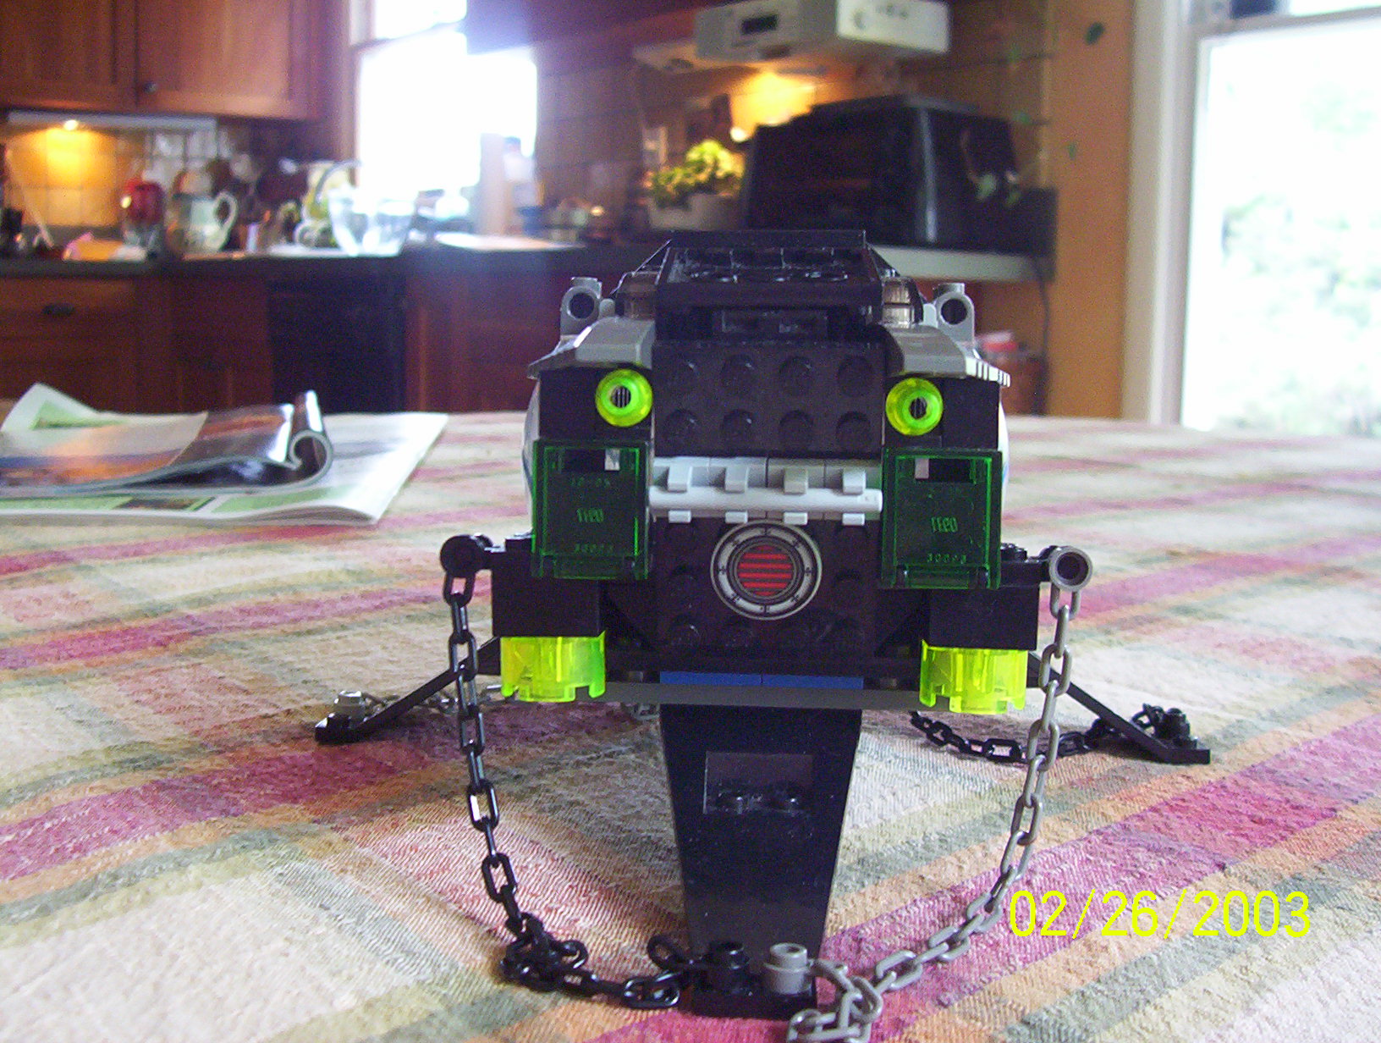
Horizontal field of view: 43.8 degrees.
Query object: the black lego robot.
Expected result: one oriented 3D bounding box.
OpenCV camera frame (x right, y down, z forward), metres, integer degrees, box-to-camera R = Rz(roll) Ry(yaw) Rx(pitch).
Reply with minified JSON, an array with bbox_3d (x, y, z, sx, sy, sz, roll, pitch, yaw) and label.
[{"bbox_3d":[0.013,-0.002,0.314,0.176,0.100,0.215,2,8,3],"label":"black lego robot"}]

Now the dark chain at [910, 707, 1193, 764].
[{"bbox_3d":[0.072,0.041,0.348,0.060,0.009,0.042,2,8,3],"label":"dark chain"}]

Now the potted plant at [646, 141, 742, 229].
[{"bbox_3d":[0.021,-0.655,3.350,0.195,0.185,0.190,6,9,33],"label":"potted plant"}]

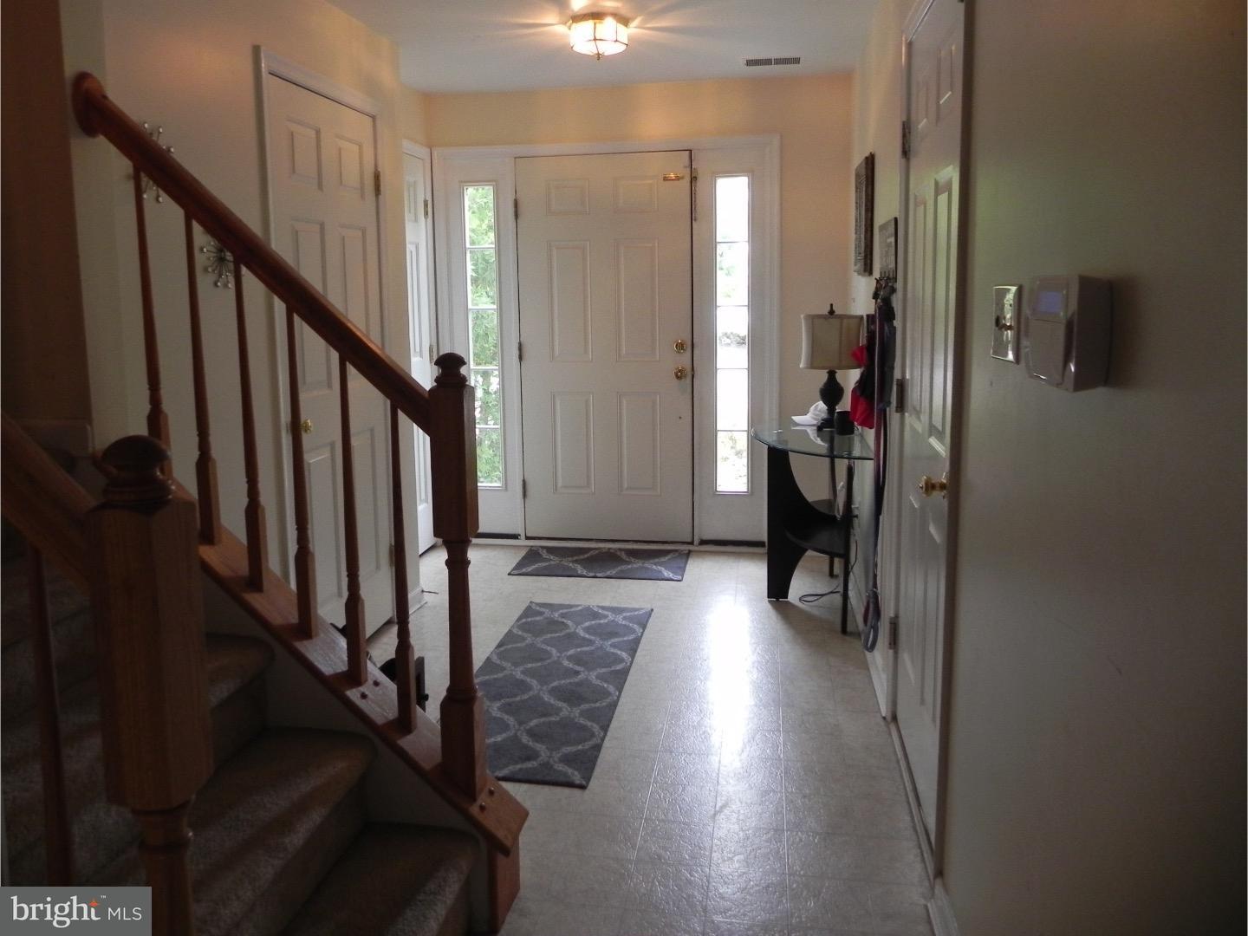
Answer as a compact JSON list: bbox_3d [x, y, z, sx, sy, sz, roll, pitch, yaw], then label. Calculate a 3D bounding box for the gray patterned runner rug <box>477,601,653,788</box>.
[{"bbox_3d":[-0.261,0.750,3.401,0.553,0.010,1.556,1,10,8],"label":"gray patterned runner rug"}]

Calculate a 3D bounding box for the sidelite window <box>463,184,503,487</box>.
[{"bbox_3d":[-0.740,-0.682,4.976,0.167,1.582,0.050,0,9,8],"label":"sidelite window"}]

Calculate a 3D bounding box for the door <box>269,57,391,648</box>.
[{"bbox_3d":[-1.043,-0.314,3.385,0.040,1.980,0.790,0,9,8],"label":"door"}]

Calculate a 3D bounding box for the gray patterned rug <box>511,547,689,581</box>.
[{"bbox_3d":[-0.112,0.472,4.688,0.852,0.010,0.540,0,9,8],"label":"gray patterned rug"}]

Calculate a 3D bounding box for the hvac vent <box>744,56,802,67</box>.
[{"bbox_3d":[0.685,-1.854,4.300,0.260,0.015,0.110,0,9,8],"label":"hvac vent"}]

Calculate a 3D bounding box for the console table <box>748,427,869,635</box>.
[{"bbox_3d":[0.752,0.219,3.937,0.435,0.711,1.250,0,9,8],"label":"console table"}]

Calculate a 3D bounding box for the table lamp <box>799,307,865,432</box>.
[{"bbox_3d":[0.869,-0.410,3.929,0.264,0.525,0.264,0,9,8],"label":"table lamp"}]

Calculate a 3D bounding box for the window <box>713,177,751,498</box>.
[{"bbox_3d":[0.554,-0.664,4.786,0.183,1.603,0.050,0,9,8],"label":"window"}]

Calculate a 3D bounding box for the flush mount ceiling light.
[{"bbox_3d":[-0.085,-1.692,3.719,0.260,0.136,0.260,0,9,8],"label":"flush mount ceiling light"}]

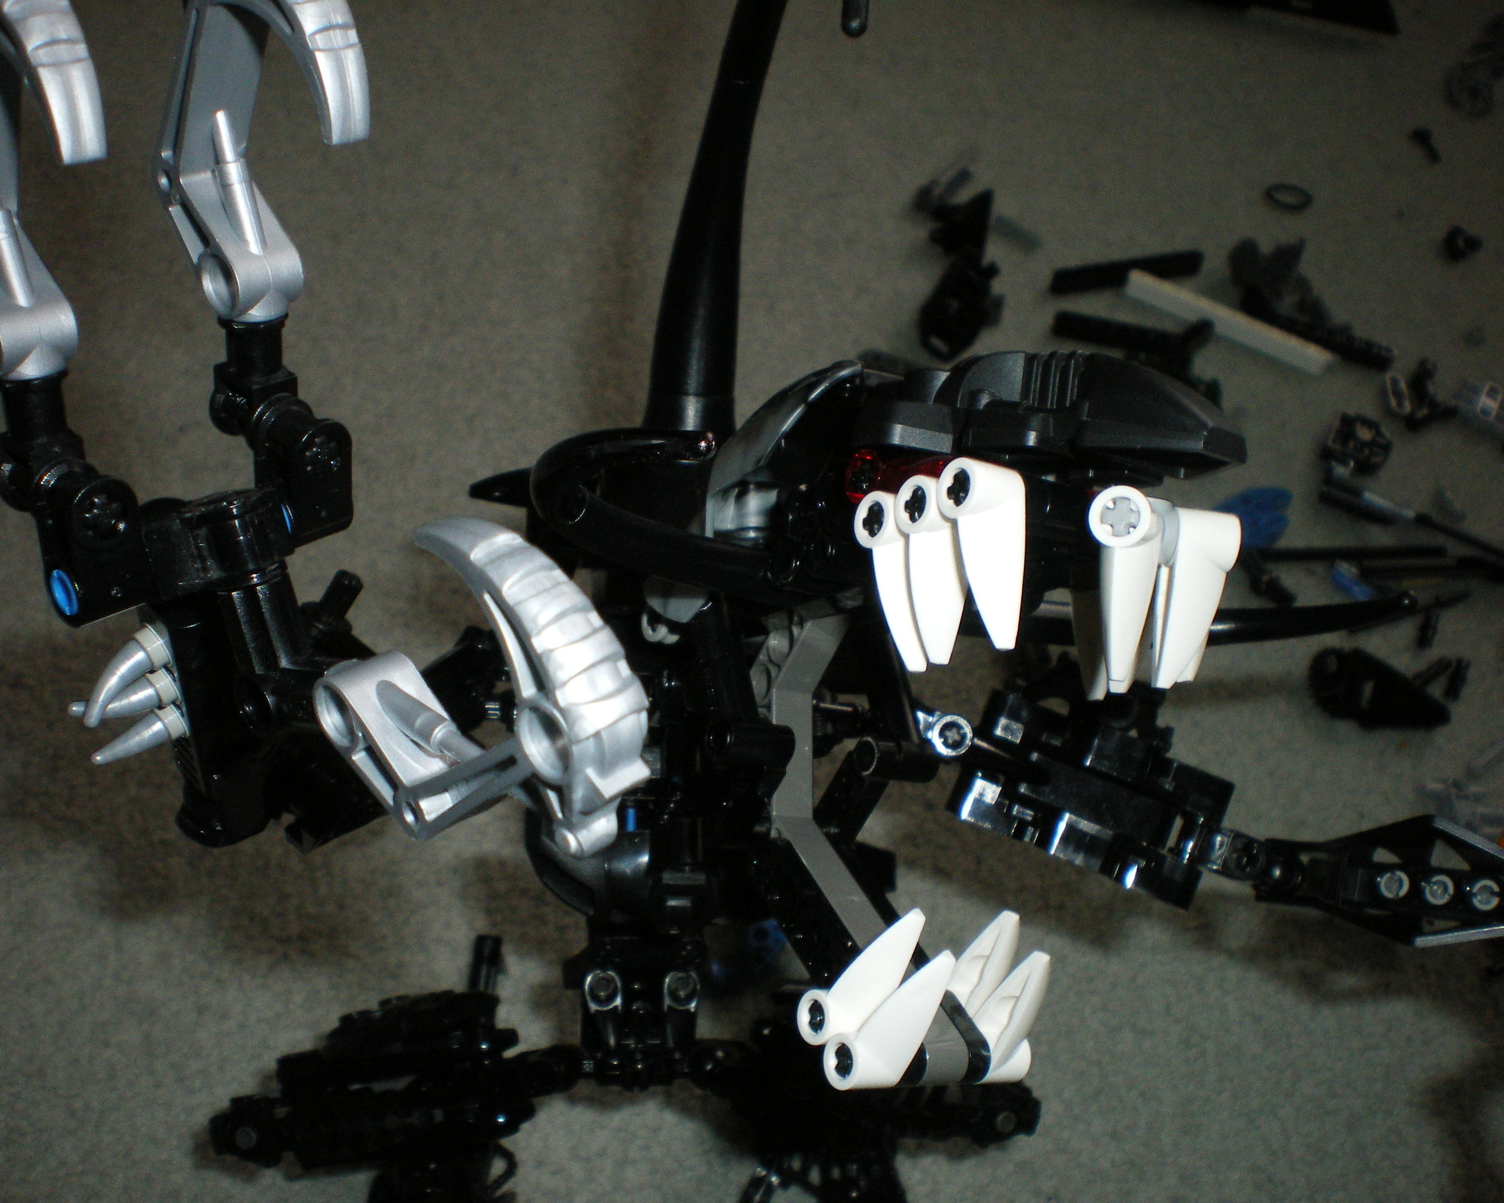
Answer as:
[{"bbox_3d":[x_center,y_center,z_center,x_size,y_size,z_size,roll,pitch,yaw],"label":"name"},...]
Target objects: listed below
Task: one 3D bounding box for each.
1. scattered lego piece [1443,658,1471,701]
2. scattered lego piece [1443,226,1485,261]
[{"bbox_3d":[0.216,0.024,0.513,0.005,0.005,0.016,22,48,20],"label":"scattered lego piece"},{"bbox_3d":[0.318,-0.161,0.747,0.016,0.009,0.015,6,45,2],"label":"scattered lego piece"}]

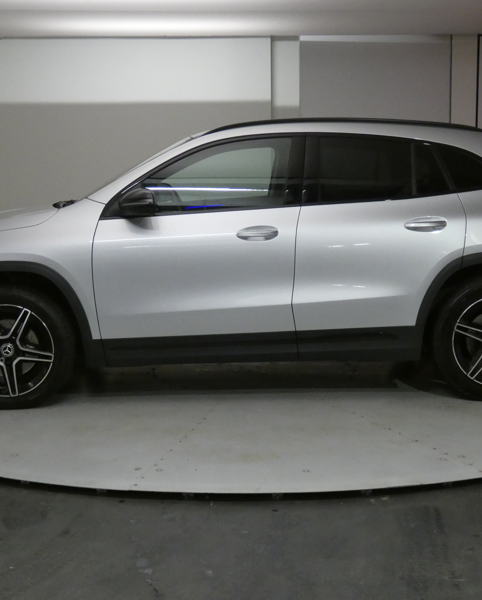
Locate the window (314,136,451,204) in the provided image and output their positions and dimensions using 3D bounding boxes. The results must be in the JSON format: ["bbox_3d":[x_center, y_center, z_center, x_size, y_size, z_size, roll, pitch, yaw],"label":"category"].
[{"bbox_3d":[0.789,-0.727,5.560,0.758,0.420,0.060,-1,-19,-1],"label":"window"}]

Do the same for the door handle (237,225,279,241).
[{"bbox_3d":[0.096,-0.367,5.443,0.230,0.088,0.055,-1,7,-1],"label":"door handle"}]

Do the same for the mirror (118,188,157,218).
[{"bbox_3d":[-0.560,-0.525,5.394,0.195,0.154,0.220,-1,7,-1],"label":"mirror"}]

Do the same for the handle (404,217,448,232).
[{"bbox_3d":[1.016,-0.414,5.470,0.240,0.091,0.055,-1,7,-1],"label":"handle"}]

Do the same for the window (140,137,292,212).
[{"bbox_3d":[-0.139,-0.699,5.533,0.841,0.455,0.060,-1,-17,-1],"label":"window"}]

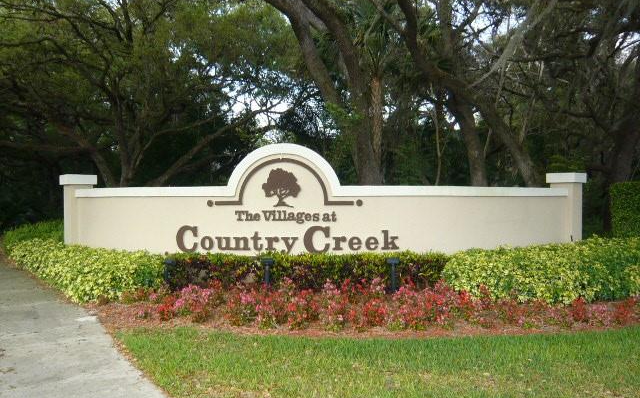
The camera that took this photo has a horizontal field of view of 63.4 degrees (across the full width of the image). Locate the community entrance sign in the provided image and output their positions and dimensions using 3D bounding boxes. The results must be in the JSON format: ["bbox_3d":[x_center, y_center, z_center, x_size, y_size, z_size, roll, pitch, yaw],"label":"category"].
[{"bbox_3d":[-0.100,0.290,10.650,11.850,2.500,2.750,0,0,2],"label":"community entrance sign"}]

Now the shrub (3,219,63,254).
[{"bbox_3d":[-8.100,1.080,14.900,2.200,0.950,1.600,0,0,0],"label":"shrub"}]

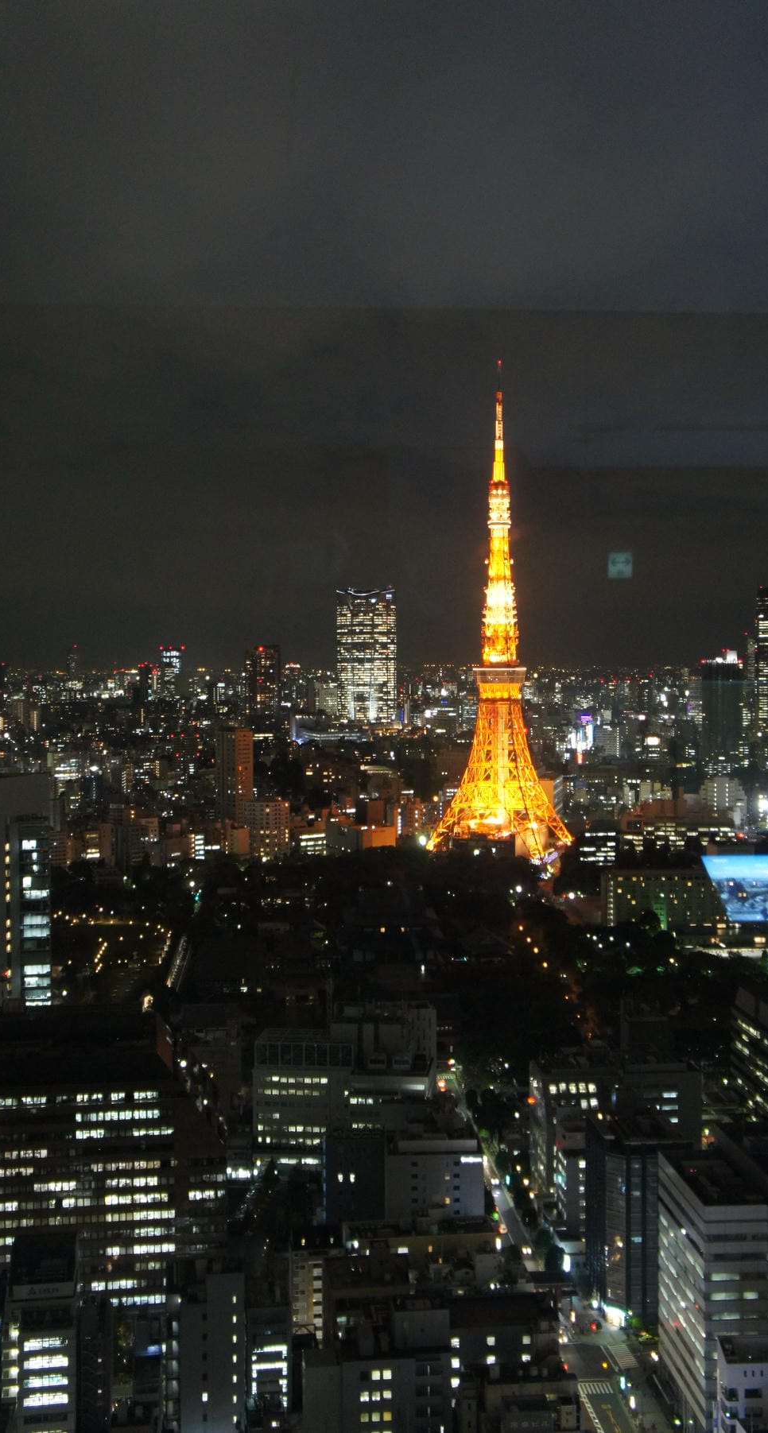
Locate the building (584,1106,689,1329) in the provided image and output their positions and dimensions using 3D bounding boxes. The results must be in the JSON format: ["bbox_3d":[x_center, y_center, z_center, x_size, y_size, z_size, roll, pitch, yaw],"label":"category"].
[{"bbox_3d":[58.840,116.190,342.660,18.500,41.500,23.000,0,2,-5],"label":"building"}]

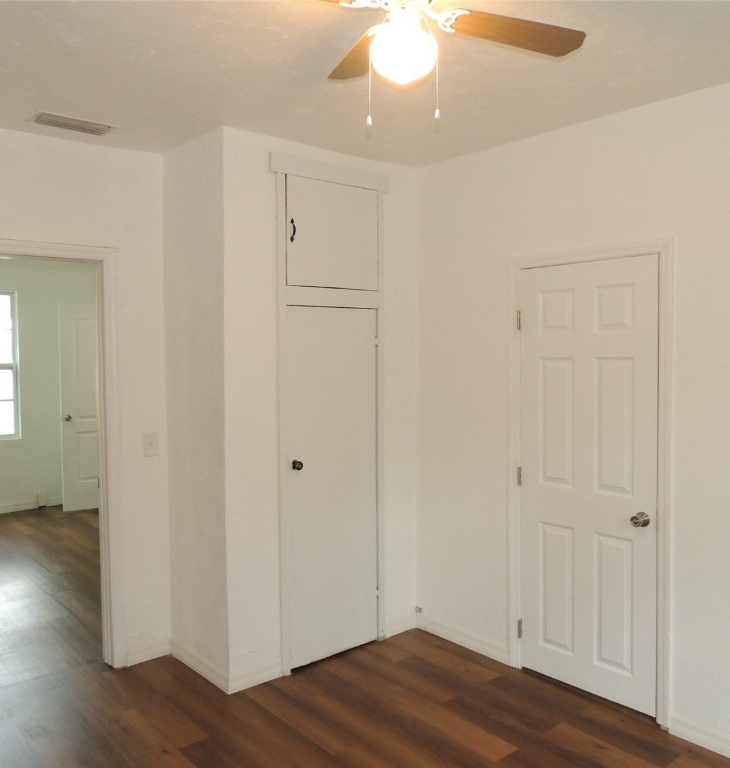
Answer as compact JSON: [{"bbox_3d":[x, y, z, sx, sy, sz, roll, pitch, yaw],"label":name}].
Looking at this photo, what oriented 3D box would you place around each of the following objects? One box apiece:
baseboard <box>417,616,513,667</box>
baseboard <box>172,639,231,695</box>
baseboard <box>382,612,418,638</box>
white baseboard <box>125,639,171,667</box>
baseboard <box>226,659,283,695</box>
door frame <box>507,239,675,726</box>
[{"bbox_3d":[0.537,1.416,3.963,0.020,0.087,0.675,-3,4,-42],"label":"baseboard"},{"bbox_3d":[-0.854,1.444,3.656,0.020,0.087,0.627,-3,4,-42],"label":"baseboard"},{"bbox_3d":[0.204,1.409,4.130,0.263,0.087,0.020,-3,4,-42],"label":"baseboard"},{"bbox_3d":[-1.162,1.438,3.813,0.239,0.087,0.020,-3,4,-42],"label":"white baseboard"},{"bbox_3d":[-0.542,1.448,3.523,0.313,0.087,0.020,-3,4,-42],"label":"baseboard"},{"bbox_3d":[1.058,0.430,3.361,0.100,2.110,0.848,-3,4,-42],"label":"door frame"}]

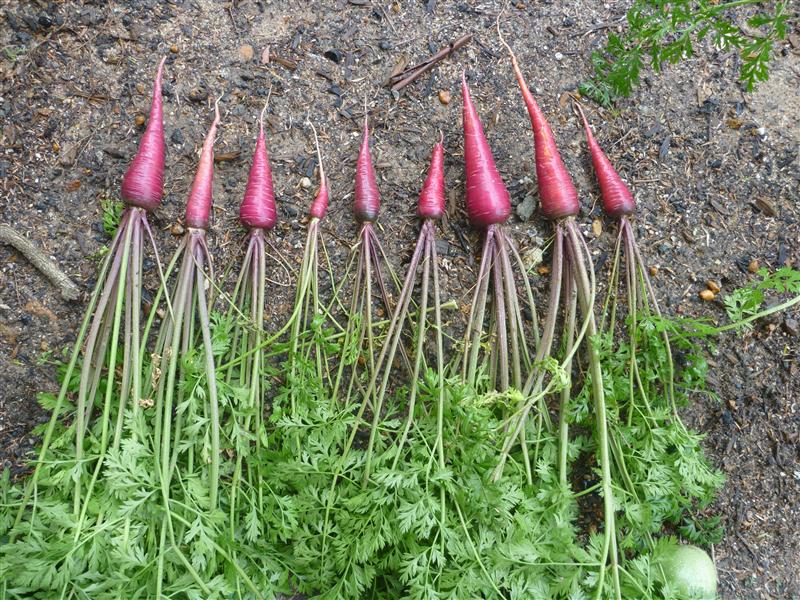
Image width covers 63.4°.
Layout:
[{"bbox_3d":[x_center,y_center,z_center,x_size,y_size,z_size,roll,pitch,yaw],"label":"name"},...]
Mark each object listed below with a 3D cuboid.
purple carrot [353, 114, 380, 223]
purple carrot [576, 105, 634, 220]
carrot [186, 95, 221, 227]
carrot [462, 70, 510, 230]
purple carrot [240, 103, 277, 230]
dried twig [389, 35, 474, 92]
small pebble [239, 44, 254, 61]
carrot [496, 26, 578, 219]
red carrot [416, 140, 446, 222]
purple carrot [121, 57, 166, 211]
[{"bbox_3d":[-0.036,-0.149,0.707,0.027,0.026,0.135,-2,68,-1],"label":"purple carrot"},{"bbox_3d":[0.219,-0.159,0.706,0.036,0.035,0.151,-11,68,-4],"label":"purple carrot"},{"bbox_3d":[-0.214,-0.157,0.709,0.030,0.027,0.166,-1,68,0],"label":"carrot"},{"bbox_3d":[0.084,-0.174,0.707,0.046,0.045,0.205,-5,68,-2],"label":"carrot"},{"bbox_3d":[-0.151,-0.153,0.702,0.039,0.038,0.163,-3,68,-1],"label":"purple carrot"},{"bbox_3d":[0.038,-0.281,0.768,0.121,0.014,0.018,-36,72,-13],"label":"dried twig"},{"bbox_3d":[-0.184,-0.297,0.776,0.017,0.011,0.020,0,68,0],"label":"small pebble"},{"bbox_3d":[0.147,-0.207,0.722,0.046,0.042,0.258,-10,68,-4],"label":"carrot"},{"bbox_3d":[0.039,-0.136,0.700,0.032,0.029,0.102,8,68,3],"label":"red carrot"},{"bbox_3d":[-0.274,-0.194,0.716,0.048,0.043,0.205,-2,68,-1],"label":"purple carrot"}]

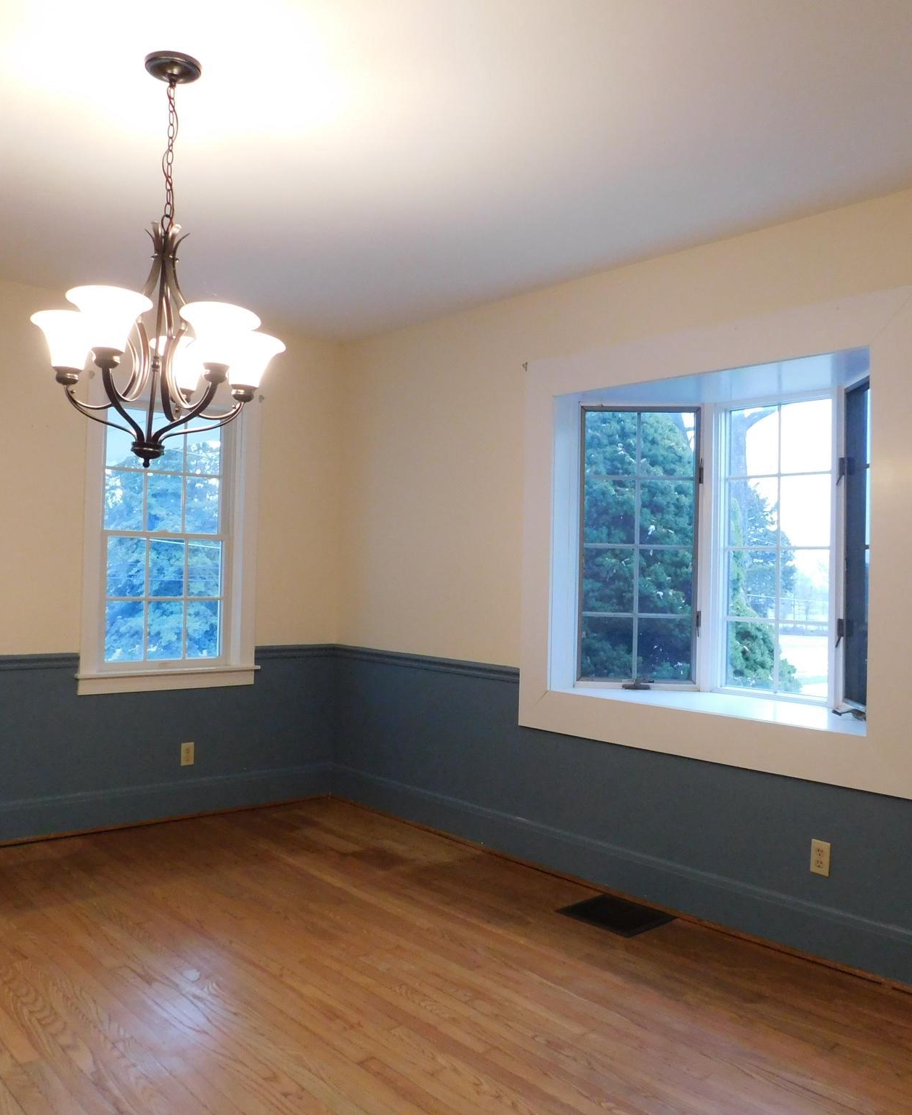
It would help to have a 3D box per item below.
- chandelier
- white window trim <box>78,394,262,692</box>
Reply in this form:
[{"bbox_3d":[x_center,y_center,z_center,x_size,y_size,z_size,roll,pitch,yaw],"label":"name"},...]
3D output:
[{"bbox_3d":[-0.749,-0.738,2.508,0.620,1.010,0.620,2,-1,0],"label":"chandelier"},{"bbox_3d":[-1.379,-0.109,4.912,0.960,1.520,0.110,2,-1,-41],"label":"white window trim"}]

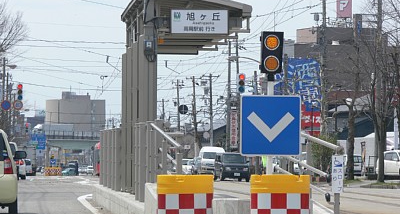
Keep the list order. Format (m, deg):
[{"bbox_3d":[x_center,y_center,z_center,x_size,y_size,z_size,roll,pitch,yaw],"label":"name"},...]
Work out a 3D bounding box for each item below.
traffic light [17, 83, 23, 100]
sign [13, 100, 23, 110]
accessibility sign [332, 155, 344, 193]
[{"bbox_3d":[-11.152,-0.912,147.000,0.370,1.050,0.350,0,-1,-4],"label":"traffic light"},{"bbox_3d":[-11.263,-0.087,147.000,0.600,0.600,0.050,0,-1,-4],"label":"sign"},{"bbox_3d":[1.464,0.715,25.100,0.120,0.405,0.030,0,-1,-2],"label":"accessibility sign"}]

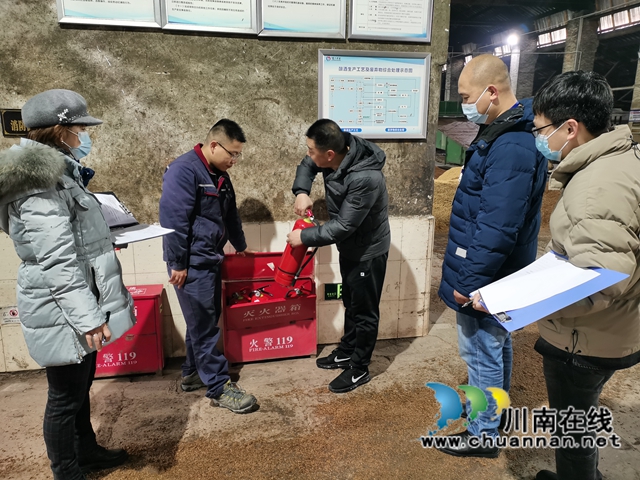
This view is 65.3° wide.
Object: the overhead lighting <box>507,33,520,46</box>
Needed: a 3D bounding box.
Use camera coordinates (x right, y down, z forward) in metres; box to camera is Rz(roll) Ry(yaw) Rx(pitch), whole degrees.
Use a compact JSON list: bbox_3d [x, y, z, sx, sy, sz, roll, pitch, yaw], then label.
[{"bbox_3d":[6.783,-7.029,17.500,0.450,0.420,0.300,8,15,30],"label":"overhead lighting"}]

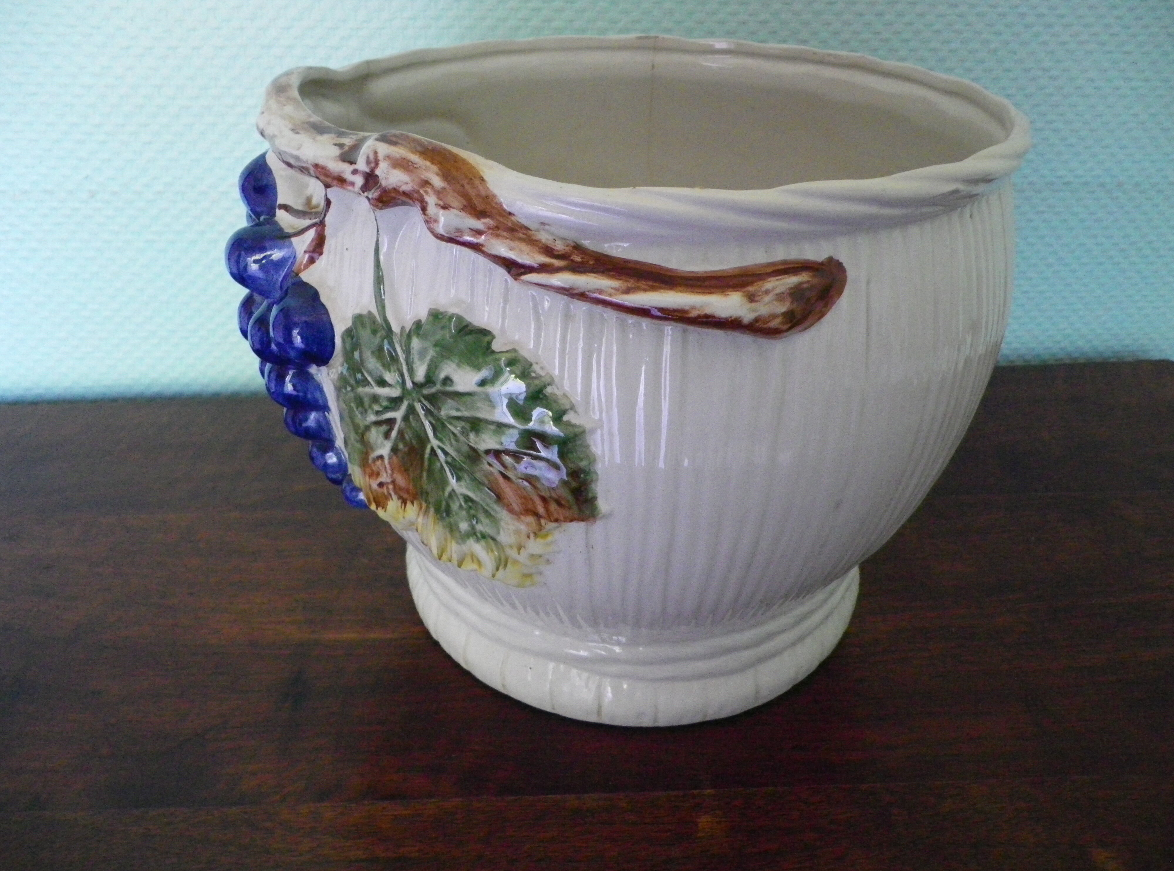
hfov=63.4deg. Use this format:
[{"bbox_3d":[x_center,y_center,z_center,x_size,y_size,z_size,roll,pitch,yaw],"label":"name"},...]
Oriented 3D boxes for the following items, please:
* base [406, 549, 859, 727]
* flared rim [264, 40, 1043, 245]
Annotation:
[{"bbox_3d":[0.022,0.048,0.448,0.209,0.045,0.209,-4,31,-8],"label":"base"},{"bbox_3d":[0.021,-0.118,0.351,0.266,0.021,0.260,-4,31,-8],"label":"flared rim"}]

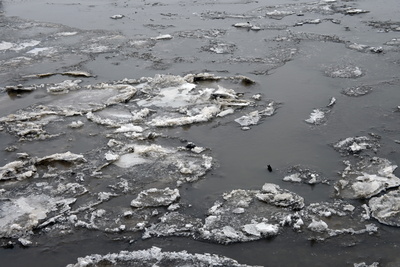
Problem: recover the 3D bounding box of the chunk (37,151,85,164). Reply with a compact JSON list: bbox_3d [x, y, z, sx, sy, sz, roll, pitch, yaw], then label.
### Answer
[{"bbox_3d":[-4.137,0.696,24.905,1.421,0.284,0.563,0,18,0],"label":"chunk"}]

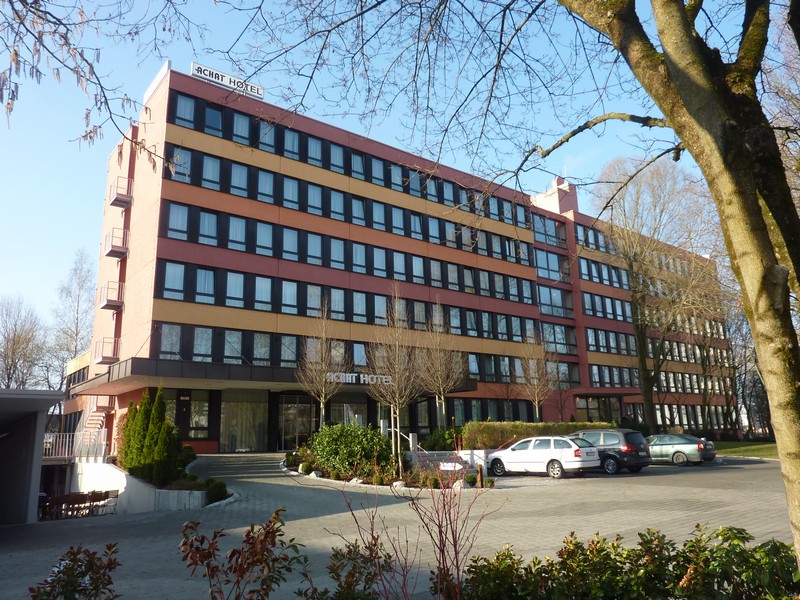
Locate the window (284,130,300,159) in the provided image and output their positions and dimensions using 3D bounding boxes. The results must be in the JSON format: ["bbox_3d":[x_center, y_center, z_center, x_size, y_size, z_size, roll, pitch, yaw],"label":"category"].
[{"bbox_3d":[-5.845,-8.396,31.379,0.831,1.632,0.120,9,-18,-36],"label":"window"}]

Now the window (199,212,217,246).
[{"bbox_3d":[-9.414,-3.520,28.501,0.950,1.710,0.150,9,-18,-37],"label":"window"}]

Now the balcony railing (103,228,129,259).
[{"bbox_3d":[-15.477,-3.044,31.661,0.786,1.186,1.492,9,-18,-37],"label":"balcony railing"}]

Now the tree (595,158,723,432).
[{"bbox_3d":[17.870,-0.572,39.944,8.672,20.300,8.672,9,-18,-37],"label":"tree"}]

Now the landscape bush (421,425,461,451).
[{"bbox_3d":[1.837,6.172,25.553,1.679,1.128,1.500,-2,-14,0],"label":"landscape bush"}]

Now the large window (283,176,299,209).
[{"bbox_3d":[-6.290,-6.127,33.269,0.960,1.820,0.120,9,-18,-37],"label":"large window"}]

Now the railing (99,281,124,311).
[{"bbox_3d":[-15.382,-0.183,30.950,0.786,1.186,1.492,9,-18,-37],"label":"railing"}]

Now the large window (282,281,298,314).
[{"bbox_3d":[-6.082,-0.124,31.734,0.960,1.820,0.120,9,-18,-37],"label":"large window"}]

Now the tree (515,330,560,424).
[{"bbox_3d":[7.372,4.685,30.750,2.450,6.126,2.450,-2,-14,0],"label":"tree"}]

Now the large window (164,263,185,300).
[{"bbox_3d":[-10.313,-0.839,26.385,0.900,1.692,0.120,9,-18,-36],"label":"large window"}]

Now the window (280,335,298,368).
[{"bbox_3d":[-5.606,2.698,29.127,0.900,1.692,0.120,9,-18,-36],"label":"window"}]

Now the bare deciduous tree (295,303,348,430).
[{"bbox_3d":[-3.053,3.121,22.801,2.018,6.488,2.018,-2,-14,0],"label":"bare deciduous tree"}]

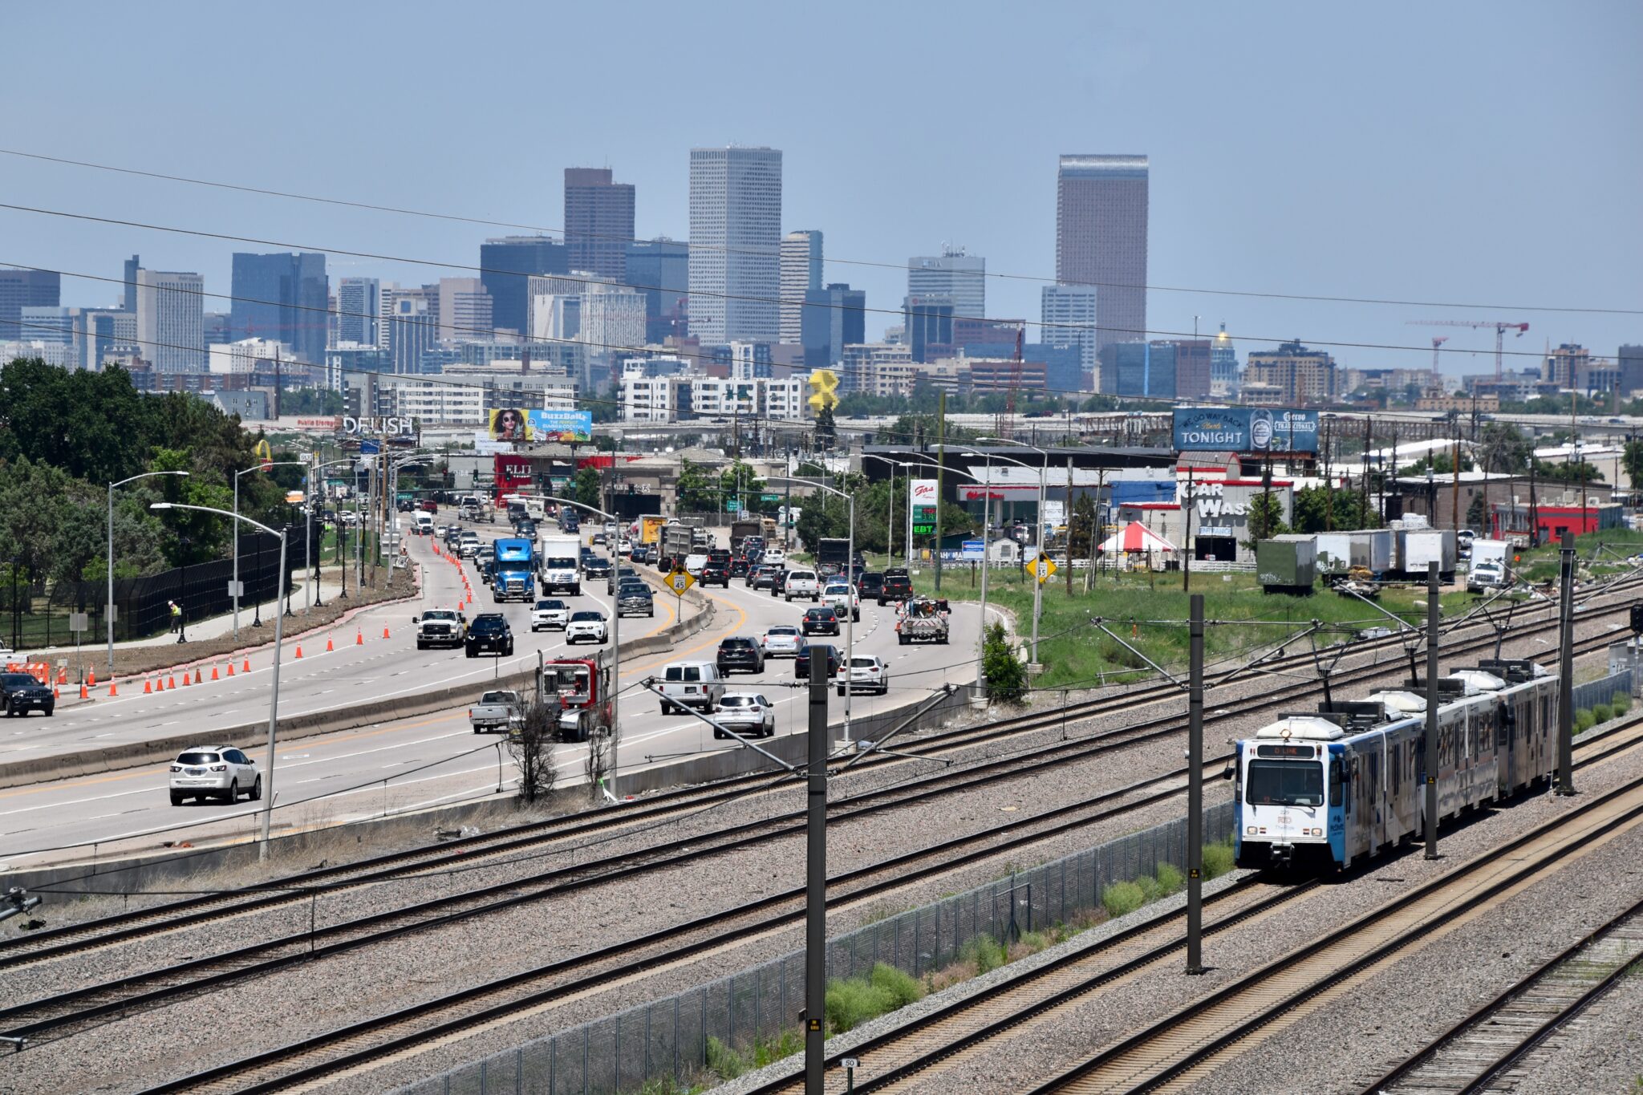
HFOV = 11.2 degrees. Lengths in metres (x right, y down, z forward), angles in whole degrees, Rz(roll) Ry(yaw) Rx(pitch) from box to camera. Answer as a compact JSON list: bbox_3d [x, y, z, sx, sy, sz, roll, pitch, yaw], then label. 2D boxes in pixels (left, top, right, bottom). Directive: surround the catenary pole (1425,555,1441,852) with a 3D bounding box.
[{"bbox_3d":[15.467,4.107,211.500,0.330,7.570,0.330,1,1,10],"label":"catenary pole"}]

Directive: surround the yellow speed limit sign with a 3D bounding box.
[{"bbox_3d":[10.826,1.009,410.000,1.530,1.530,0.080,0,1,2],"label":"yellow speed limit sign"}]

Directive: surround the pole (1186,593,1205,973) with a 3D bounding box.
[{"bbox_3d":[7.540,4.745,168.000,0.330,7.670,0.330,1,1,10],"label":"pole"}]

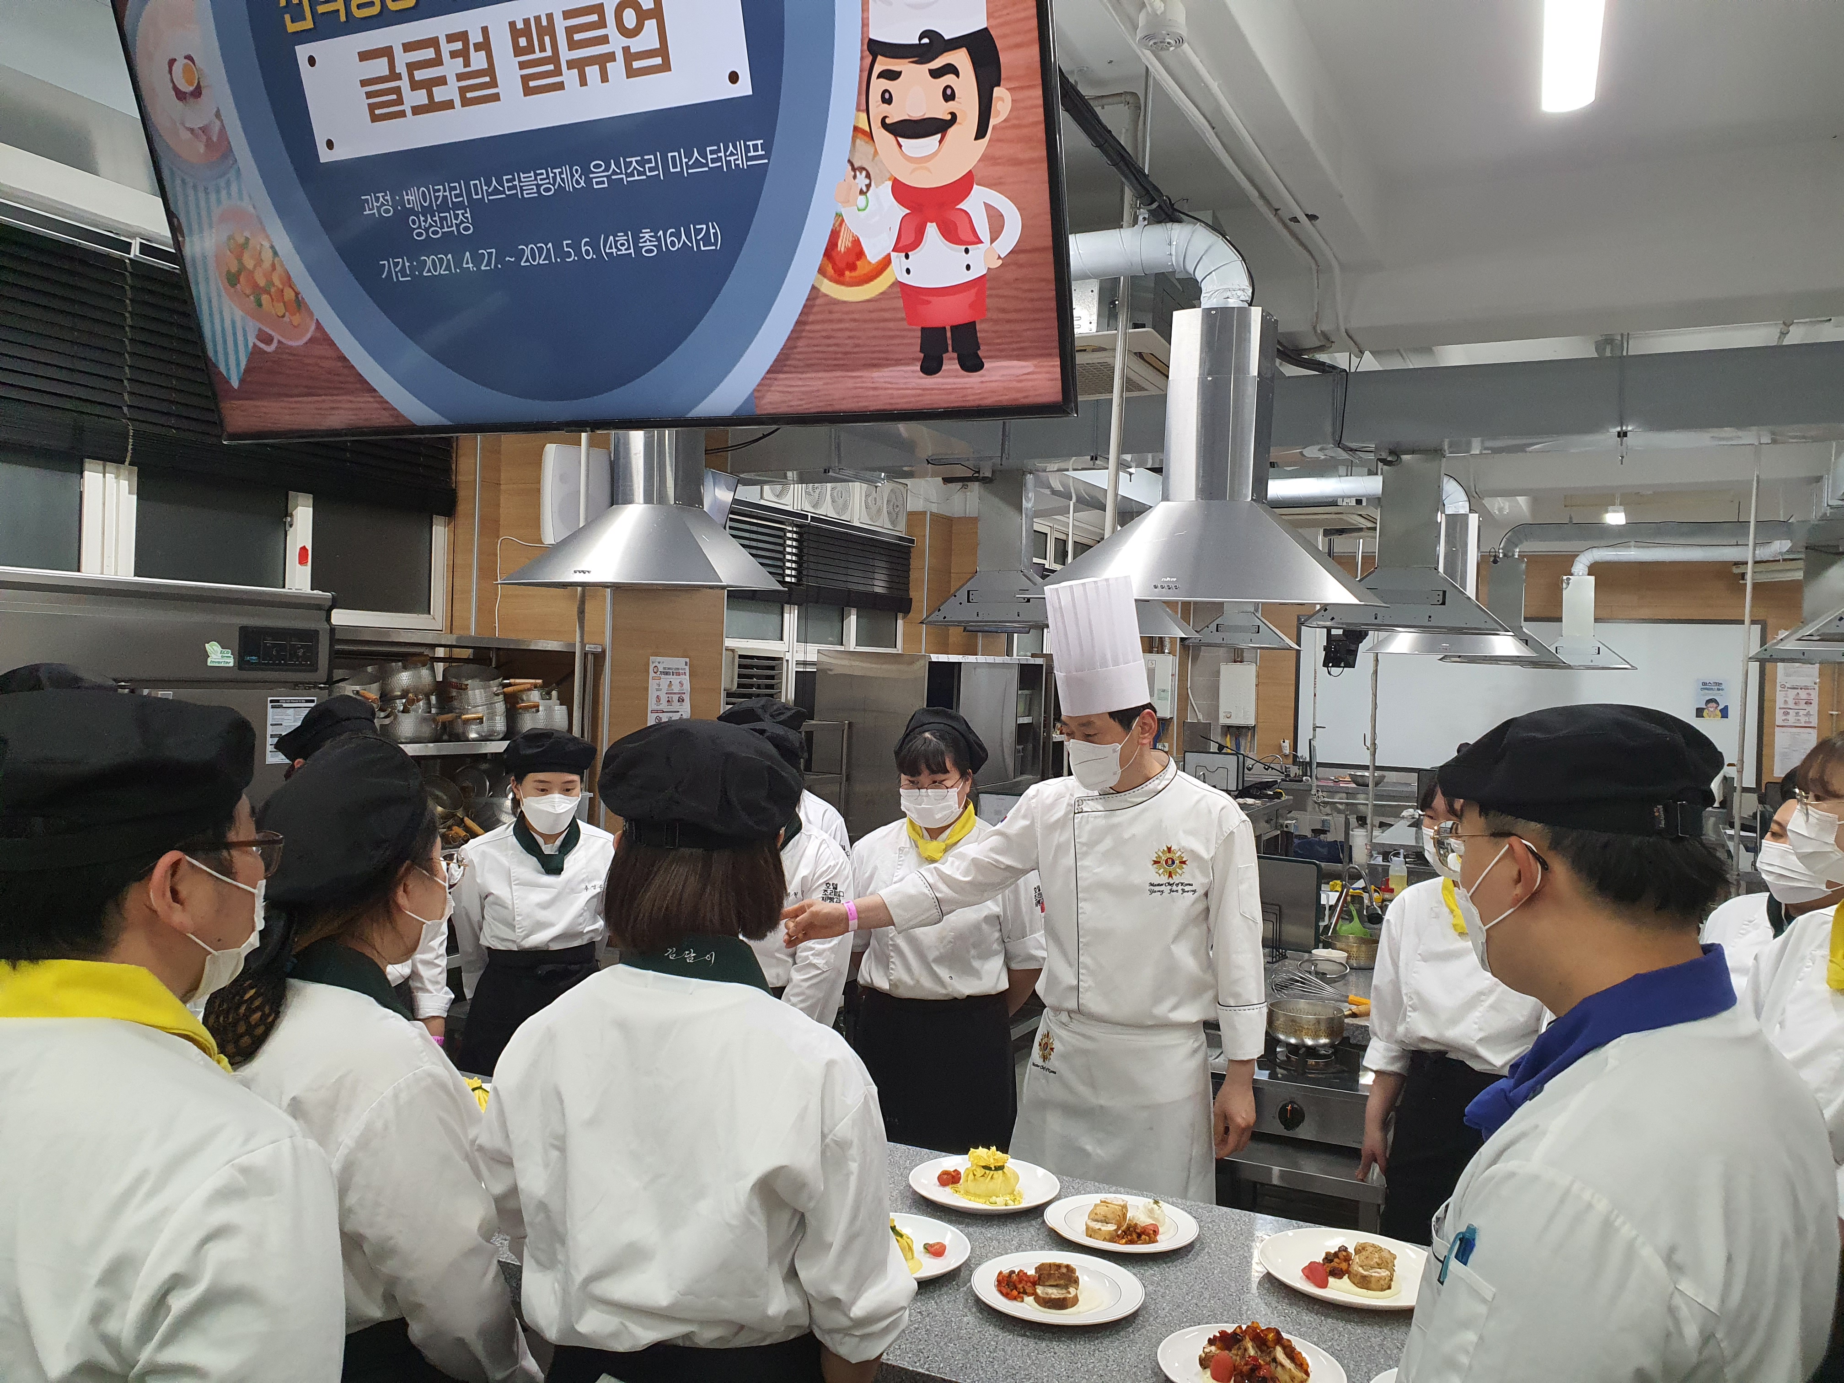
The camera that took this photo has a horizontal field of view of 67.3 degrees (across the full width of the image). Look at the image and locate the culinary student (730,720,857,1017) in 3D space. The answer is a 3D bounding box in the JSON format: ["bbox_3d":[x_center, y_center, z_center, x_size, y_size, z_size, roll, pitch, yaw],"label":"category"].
[{"bbox_3d":[-0.389,0.853,3.180,0.520,1.610,0.400,3,1,43],"label":"culinary student"}]

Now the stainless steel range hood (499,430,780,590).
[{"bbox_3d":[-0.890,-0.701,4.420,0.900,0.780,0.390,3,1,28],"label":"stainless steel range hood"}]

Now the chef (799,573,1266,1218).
[{"bbox_3d":[0.223,0.729,2.660,0.820,1.920,0.580,2,1,16],"label":"chef"}]

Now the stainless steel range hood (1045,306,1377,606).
[{"bbox_3d":[0.747,-0.612,3.659,0.900,0.770,0.390,3,1,28],"label":"stainless steel range hood"}]

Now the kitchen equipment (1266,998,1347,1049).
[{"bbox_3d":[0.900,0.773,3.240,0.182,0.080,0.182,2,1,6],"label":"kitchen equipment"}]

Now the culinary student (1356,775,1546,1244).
[{"bbox_3d":[1.088,0.916,2.750,0.500,1.610,0.340,3,1,29],"label":"culinary student"}]

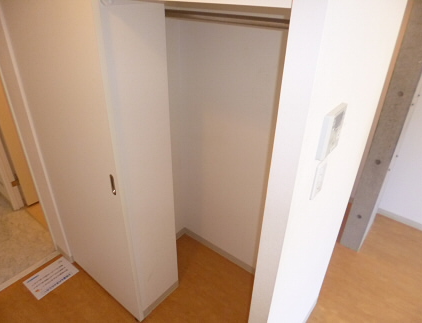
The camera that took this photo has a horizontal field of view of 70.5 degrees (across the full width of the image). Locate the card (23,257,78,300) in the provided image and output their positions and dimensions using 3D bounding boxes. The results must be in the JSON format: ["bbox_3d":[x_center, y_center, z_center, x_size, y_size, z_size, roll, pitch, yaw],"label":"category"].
[{"bbox_3d":[-1.123,0.811,2.103,0.213,0.002,0.297,22,35,32],"label":"card"}]

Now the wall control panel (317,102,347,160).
[{"bbox_3d":[0.342,-0.086,0.840,0.021,0.126,0.130,22,35,32],"label":"wall control panel"}]

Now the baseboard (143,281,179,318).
[{"bbox_3d":[-0.312,0.893,1.936,0.010,0.060,0.316,22,35,32],"label":"baseboard"}]

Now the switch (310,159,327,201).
[{"bbox_3d":[0.331,0.057,0.918,0.010,0.118,0.068,22,35,32],"label":"switch"}]

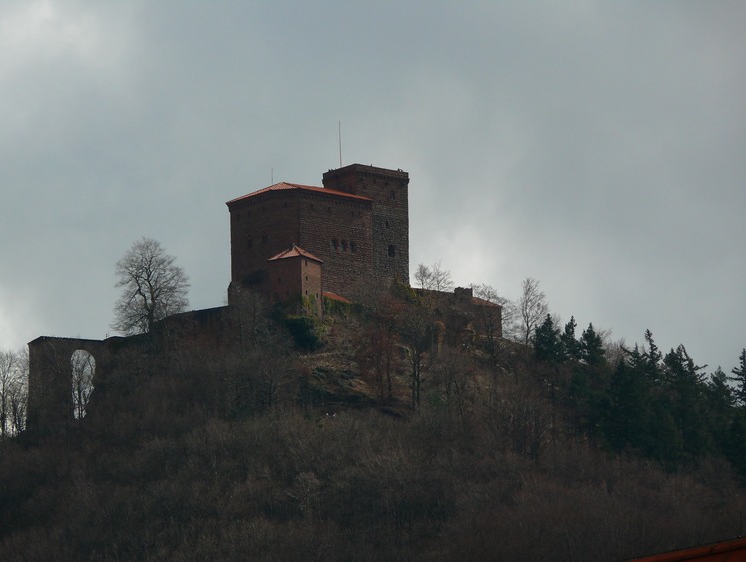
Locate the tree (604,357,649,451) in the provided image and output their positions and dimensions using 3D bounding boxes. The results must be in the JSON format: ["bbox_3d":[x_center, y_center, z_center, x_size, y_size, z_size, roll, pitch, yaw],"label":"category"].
[{"bbox_3d":[47.830,23.300,1410.000,8.300,18.540,8.300,-1,-12,0],"label":"tree"}]

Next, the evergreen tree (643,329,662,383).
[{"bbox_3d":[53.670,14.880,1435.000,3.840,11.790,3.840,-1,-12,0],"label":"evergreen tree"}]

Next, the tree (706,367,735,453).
[{"bbox_3d":[66.270,24.700,1425.000,5.340,17.180,5.340,-1,-12,0],"label":"tree"}]

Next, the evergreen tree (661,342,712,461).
[{"bbox_3d":[59.360,22.820,1415.000,9.090,22.090,9.090,-1,-12,0],"label":"evergreen tree"}]

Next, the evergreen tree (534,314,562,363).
[{"bbox_3d":[33.700,11.230,1435.000,5.380,9.830,5.380,-1,-12,0],"label":"evergreen tree"}]

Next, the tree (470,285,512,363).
[{"bbox_3d":[22.680,7.940,1430.000,8.040,15.670,8.040,-1,-12,0],"label":"tree"}]

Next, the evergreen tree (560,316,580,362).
[{"bbox_3d":[37.930,11.230,1435.000,3.840,9.040,3.840,-1,-12,0],"label":"evergreen tree"}]

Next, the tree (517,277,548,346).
[{"bbox_3d":[30.950,5.920,1450.000,6.210,13.900,6.210,-1,-12,0],"label":"tree"}]

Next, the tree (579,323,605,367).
[{"bbox_3d":[41.960,12.290,1435.000,4.990,8.840,4.990,-1,-12,0],"label":"tree"}]

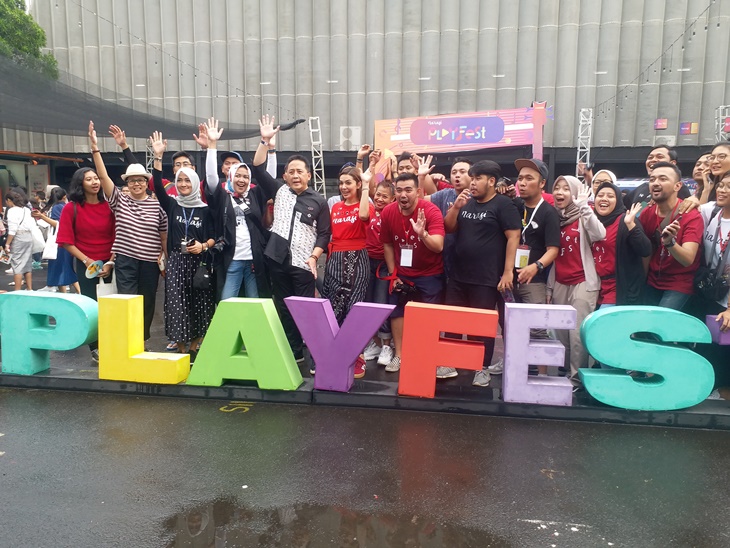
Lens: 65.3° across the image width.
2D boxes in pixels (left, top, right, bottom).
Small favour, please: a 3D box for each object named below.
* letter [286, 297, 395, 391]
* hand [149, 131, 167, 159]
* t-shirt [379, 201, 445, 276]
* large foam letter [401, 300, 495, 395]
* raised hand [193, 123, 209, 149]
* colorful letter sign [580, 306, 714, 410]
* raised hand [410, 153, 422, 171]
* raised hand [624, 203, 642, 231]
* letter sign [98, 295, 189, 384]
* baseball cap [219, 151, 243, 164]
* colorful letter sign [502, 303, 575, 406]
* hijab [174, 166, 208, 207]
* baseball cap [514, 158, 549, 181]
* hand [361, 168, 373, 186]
[{"bbox_3d":[-0.175,0.479,3.832,0.733,0.580,0.171,4,7,10],"label":"letter"},{"bbox_3d":[-1.649,-1.029,4.528,0.140,0.210,0.070,-1,7,-8],"label":"hand"},{"bbox_3d":[0.352,-0.274,4.270,0.490,0.560,0.320,1,19,6],"label":"t-shirt"},{"bbox_3d":[0.564,0.528,3.836,0.600,0.595,0.195,5,6,11],"label":"large foam letter"},{"bbox_3d":[-1.446,-1.218,5.007,0.140,0.220,0.090,-1,7,-10],"label":"raised hand"},{"bbox_3d":[1.719,0.512,3.492,0.735,0.612,0.168,1,7,9],"label":"colorful letter sign"},{"bbox_3d":[0.431,-0.938,4.770,0.120,0.160,0.080,2,7,15],"label":"raised hand"},{"bbox_3d":[1.768,-0.379,3.750,0.100,0.175,0.070,17,7,19],"label":"raised hand"},{"bbox_3d":[-1.660,0.487,4.287,0.635,0.620,0.180,2,7,12],"label":"letter sign"},{"bbox_3d":[-1.176,-1.014,5.000,0.180,0.130,0.260,1,4,12],"label":"baseball cap"},{"bbox_3d":[1.109,0.509,3.645,0.415,0.605,0.180,1,8,11],"label":"colorful letter sign"},{"bbox_3d":[-1.491,-0.739,4.867,0.245,0.350,0.250,-1,7,-8],"label":"hijab"},{"bbox_3d":[1.269,-0.796,4.340,0.265,0.150,0.180,9,-1,-38],"label":"baseball cap"},{"bbox_3d":[0.011,-0.718,4.240,0.095,0.150,0.080,6,7,-3],"label":"hand"}]

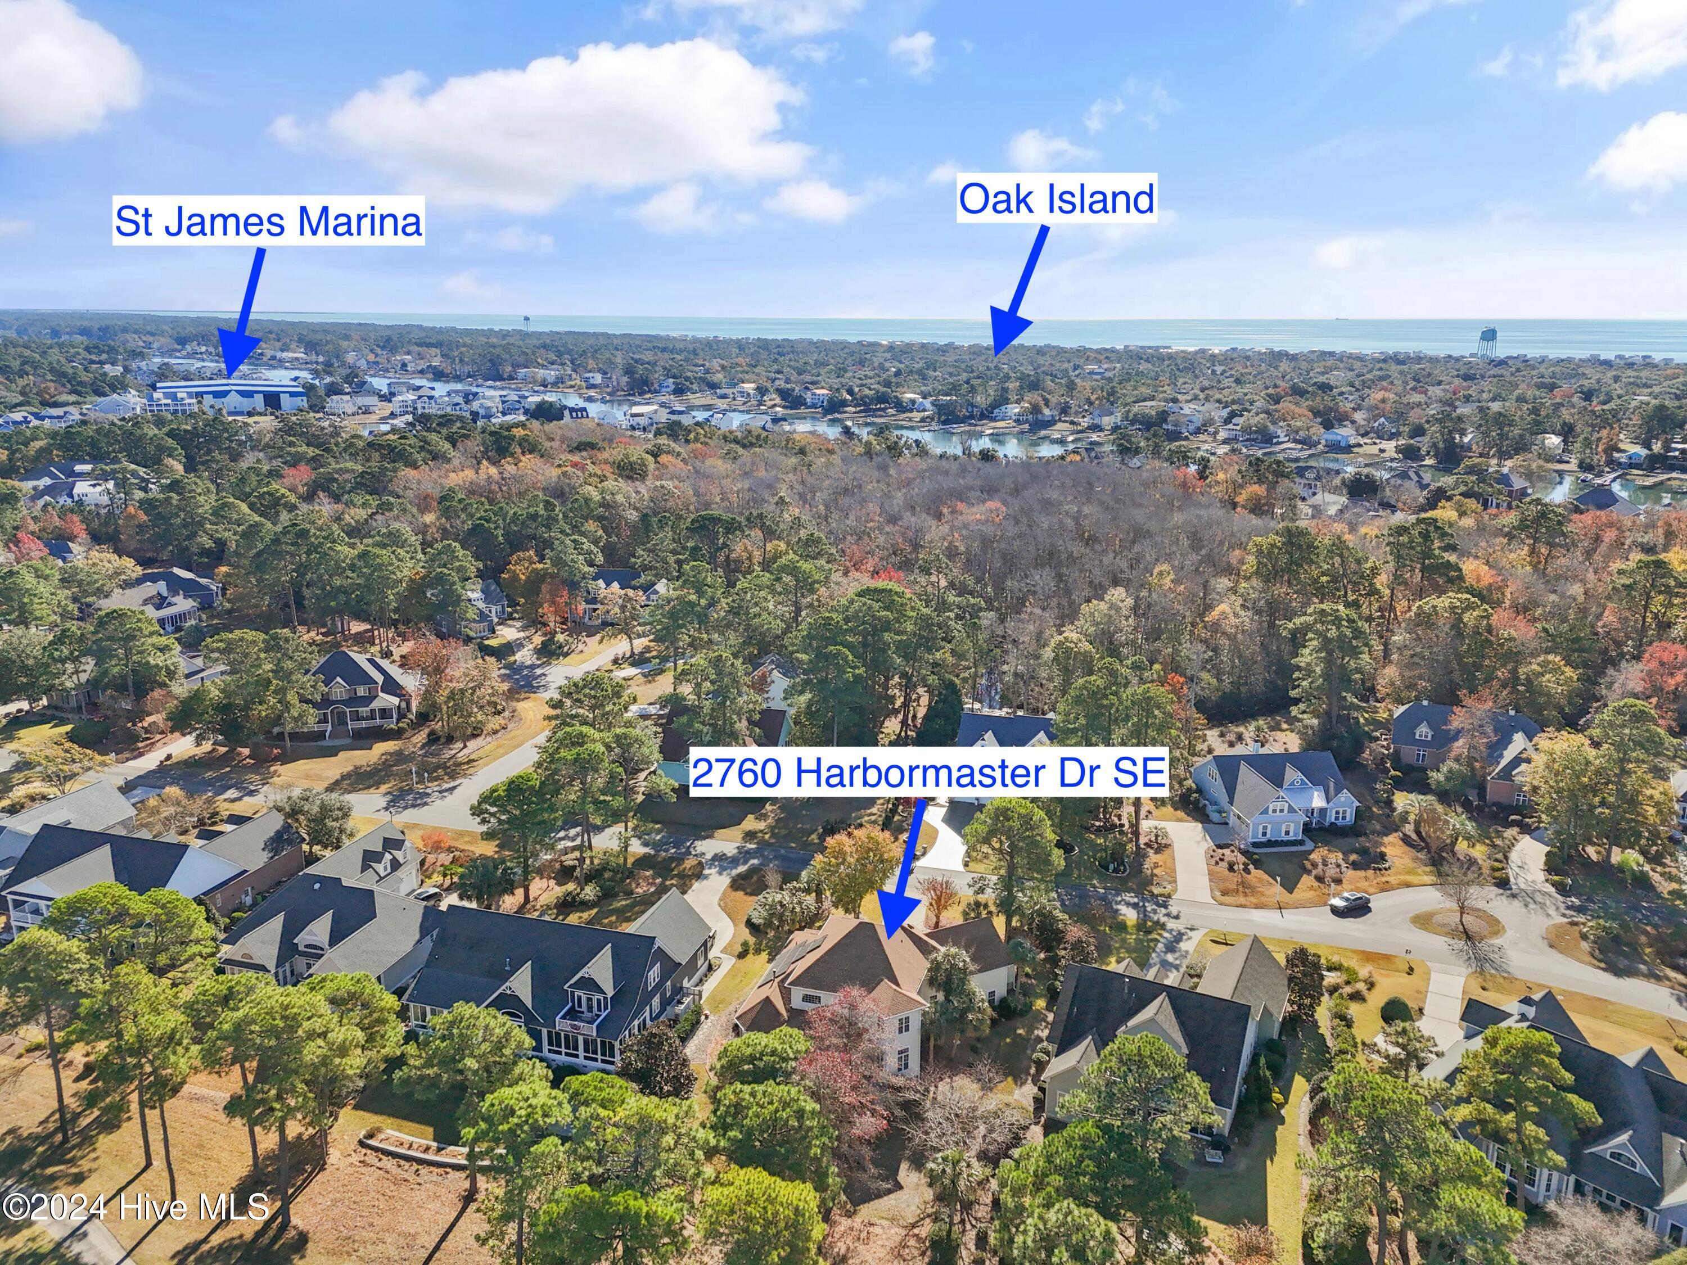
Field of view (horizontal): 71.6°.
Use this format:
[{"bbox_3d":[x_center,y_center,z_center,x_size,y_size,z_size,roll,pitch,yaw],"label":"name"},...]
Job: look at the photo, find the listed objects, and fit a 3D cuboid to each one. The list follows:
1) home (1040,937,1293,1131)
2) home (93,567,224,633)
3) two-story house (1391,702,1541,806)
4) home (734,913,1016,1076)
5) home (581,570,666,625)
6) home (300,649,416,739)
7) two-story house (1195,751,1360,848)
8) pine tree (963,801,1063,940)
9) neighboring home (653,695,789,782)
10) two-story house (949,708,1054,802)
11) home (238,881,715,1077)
[{"bbox_3d":[29.380,34.020,105.250,17.300,9.200,24.300,8,17,27],"label":"home"},{"bbox_3d":[-149.960,-7.590,253.730,21.000,9.000,23.000,4,16,12],"label":"home"},{"bbox_3d":[92.000,16.510,171.060,22.000,9.000,22.000,6,16,18],"label":"two-story house"},{"bbox_3d":[3.400,28.950,101.890,21.000,10.300,19.100,4,16,14],"label":"home"},{"bbox_3d":[-48.450,-8.390,258.000,20.500,9.500,19.000,2,15,5],"label":"home"},{"bbox_3d":[-80.250,8.220,194.280,19.000,10.700,19.500,-3,16,-12],"label":"home"},{"bbox_3d":[58.080,20.070,157.270,19.500,9.000,18.000,-1,15,-4],"label":"two-story house"},{"bbox_3d":[17.850,24.920,123.620,10.000,16.920,10.000,0,15,0],"label":"pine tree"},{"bbox_3d":[-15.460,14.620,157.690,15.700,8.200,14.500,4,16,12],"label":"neighboring home"},{"bbox_3d":[21.980,15.890,152.930,14.100,8.700,14.800,4,16,13],"label":"two-story house"},{"bbox_3d":[-38.340,30.060,118.580,44.000,9.000,22.500,5,16,15],"label":"home"}]

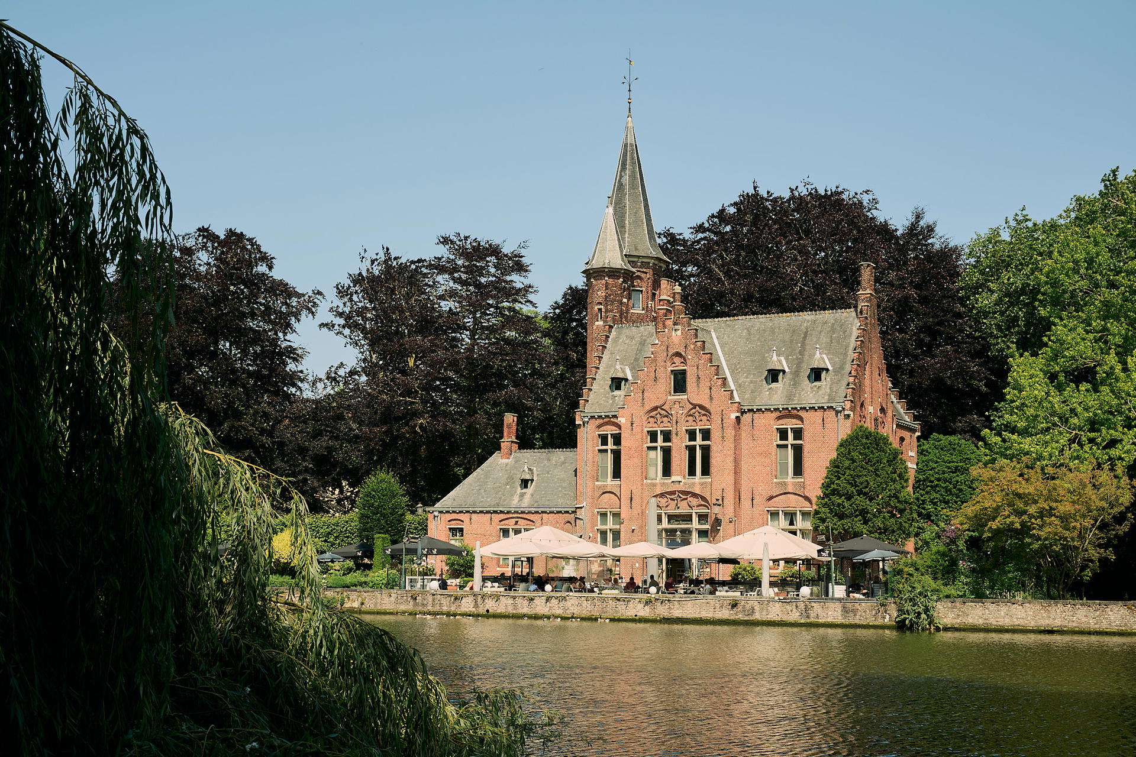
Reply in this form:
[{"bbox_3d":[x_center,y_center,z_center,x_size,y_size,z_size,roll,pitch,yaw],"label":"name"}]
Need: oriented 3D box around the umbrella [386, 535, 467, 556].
[{"bbox_3d":[-7.067,8.303,72.014,3.000,0.960,3.000,-3,-8,27],"label":"umbrella"}]

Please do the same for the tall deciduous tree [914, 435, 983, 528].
[{"bbox_3d":[19.610,7.177,74.713,3.670,8.620,3.670,1,-7,0],"label":"tall deciduous tree"}]

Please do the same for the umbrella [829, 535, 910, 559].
[{"bbox_3d":[12.499,7.093,61.111,3.000,0.910,3.000,-3,-8,27],"label":"umbrella"}]

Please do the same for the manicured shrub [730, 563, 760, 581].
[{"bbox_3d":[8.345,9.163,68.407,1.420,0.910,1.200,-3,-8,27],"label":"manicured shrub"}]

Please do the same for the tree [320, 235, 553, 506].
[{"bbox_3d":[-9.339,2.027,102.499,16.530,24.850,15.000,1,-7,0],"label":"tree"}]

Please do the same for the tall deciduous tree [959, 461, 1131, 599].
[{"bbox_3d":[19.008,6.054,57.722,6.920,5.550,6.200,1,-7,0],"label":"tall deciduous tree"}]

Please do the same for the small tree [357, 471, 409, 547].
[{"bbox_3d":[-10.029,8.241,78.565,2.940,6.680,2.940,1,-7,0],"label":"small tree"}]

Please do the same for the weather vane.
[{"bbox_3d":[3.689,-17.685,86.798,0.850,3.730,0.850,-4,-8,33],"label":"weather vane"}]

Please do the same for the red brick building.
[{"bbox_3d":[5.840,-2.030,81.620,24.630,28.220,14.040,-3,-8,27],"label":"red brick building"}]

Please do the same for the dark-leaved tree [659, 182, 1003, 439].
[{"bbox_3d":[18.279,0.311,100.738,23.990,28.540,20.000,1,-7,0],"label":"dark-leaved tree"}]

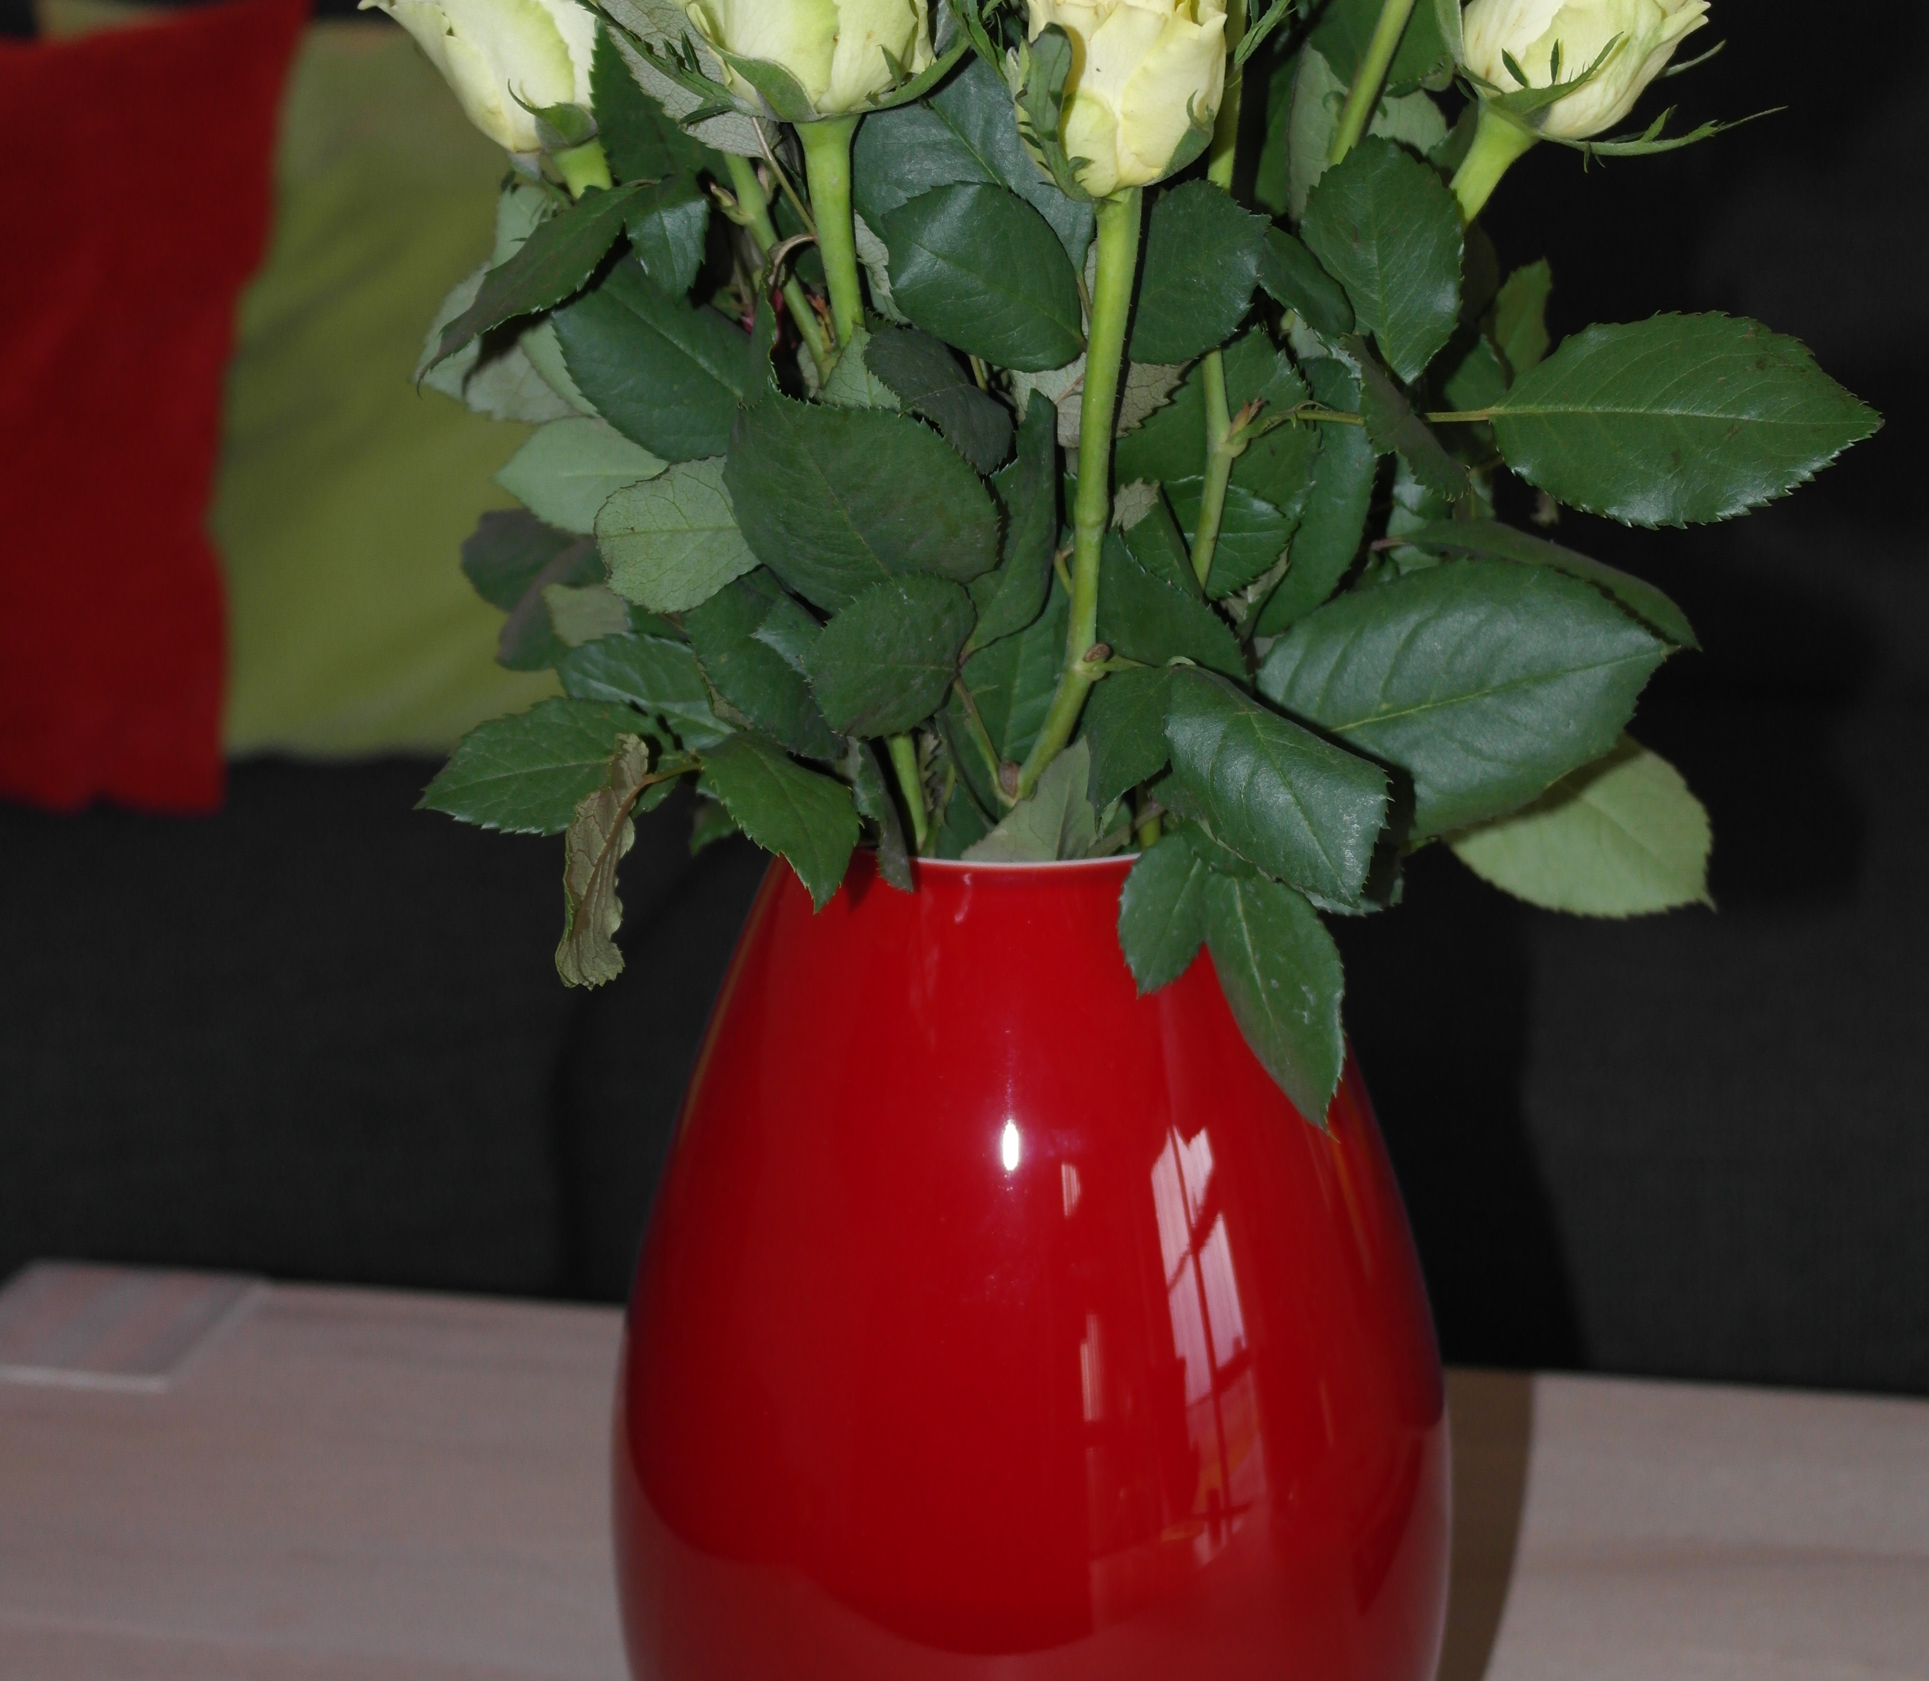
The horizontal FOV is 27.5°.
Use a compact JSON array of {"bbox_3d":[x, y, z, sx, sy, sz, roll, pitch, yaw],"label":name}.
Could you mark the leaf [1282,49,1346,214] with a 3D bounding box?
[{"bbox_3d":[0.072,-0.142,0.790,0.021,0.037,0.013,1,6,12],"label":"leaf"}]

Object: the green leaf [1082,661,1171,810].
[{"bbox_3d":[0.033,-0.020,0.757,0.021,0.033,0.011,20,-6,8],"label":"green leaf"}]

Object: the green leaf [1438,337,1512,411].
[{"bbox_3d":[0.106,-0.096,0.810,0.019,0.021,0.008,11,6,-5],"label":"green leaf"}]

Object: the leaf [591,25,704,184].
[{"bbox_3d":[-0.059,-0.142,0.765,0.026,0.035,0.009,-13,-9,12],"label":"leaf"}]

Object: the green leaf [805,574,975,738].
[{"bbox_3d":[-0.013,-0.032,0.676,0.031,0.029,0.010,3,-12,9],"label":"green leaf"}]

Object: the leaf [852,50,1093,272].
[{"bbox_3d":[0.002,-0.130,0.750,0.039,0.052,0.014,-44,-6,-6],"label":"leaf"}]

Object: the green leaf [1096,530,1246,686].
[{"bbox_3d":[0.035,-0.041,0.700,0.037,0.022,0.009,38,-20,6],"label":"green leaf"}]

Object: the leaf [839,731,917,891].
[{"bbox_3d":[-0.017,-0.006,0.775,0.014,0.032,0.014,-19,-6,15],"label":"leaf"}]

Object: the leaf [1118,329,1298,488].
[{"bbox_3d":[0.049,-0.084,0.786,0.042,0.038,0.012,-6,-17,4],"label":"leaf"}]

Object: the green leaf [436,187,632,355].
[{"bbox_3d":[-0.082,-0.108,0.750,0.055,0.013,0.030,-40,30,-1],"label":"green leaf"}]

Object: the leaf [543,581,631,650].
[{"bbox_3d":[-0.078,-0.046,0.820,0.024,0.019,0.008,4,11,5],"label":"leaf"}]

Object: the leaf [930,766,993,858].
[{"bbox_3d":[0.000,-0.006,0.722,0.015,0.021,0.008,-6,6,-7],"label":"leaf"}]

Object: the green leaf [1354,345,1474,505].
[{"bbox_3d":[0.087,-0.080,0.760,0.012,0.040,0.018,-43,-10,34],"label":"green leaf"}]

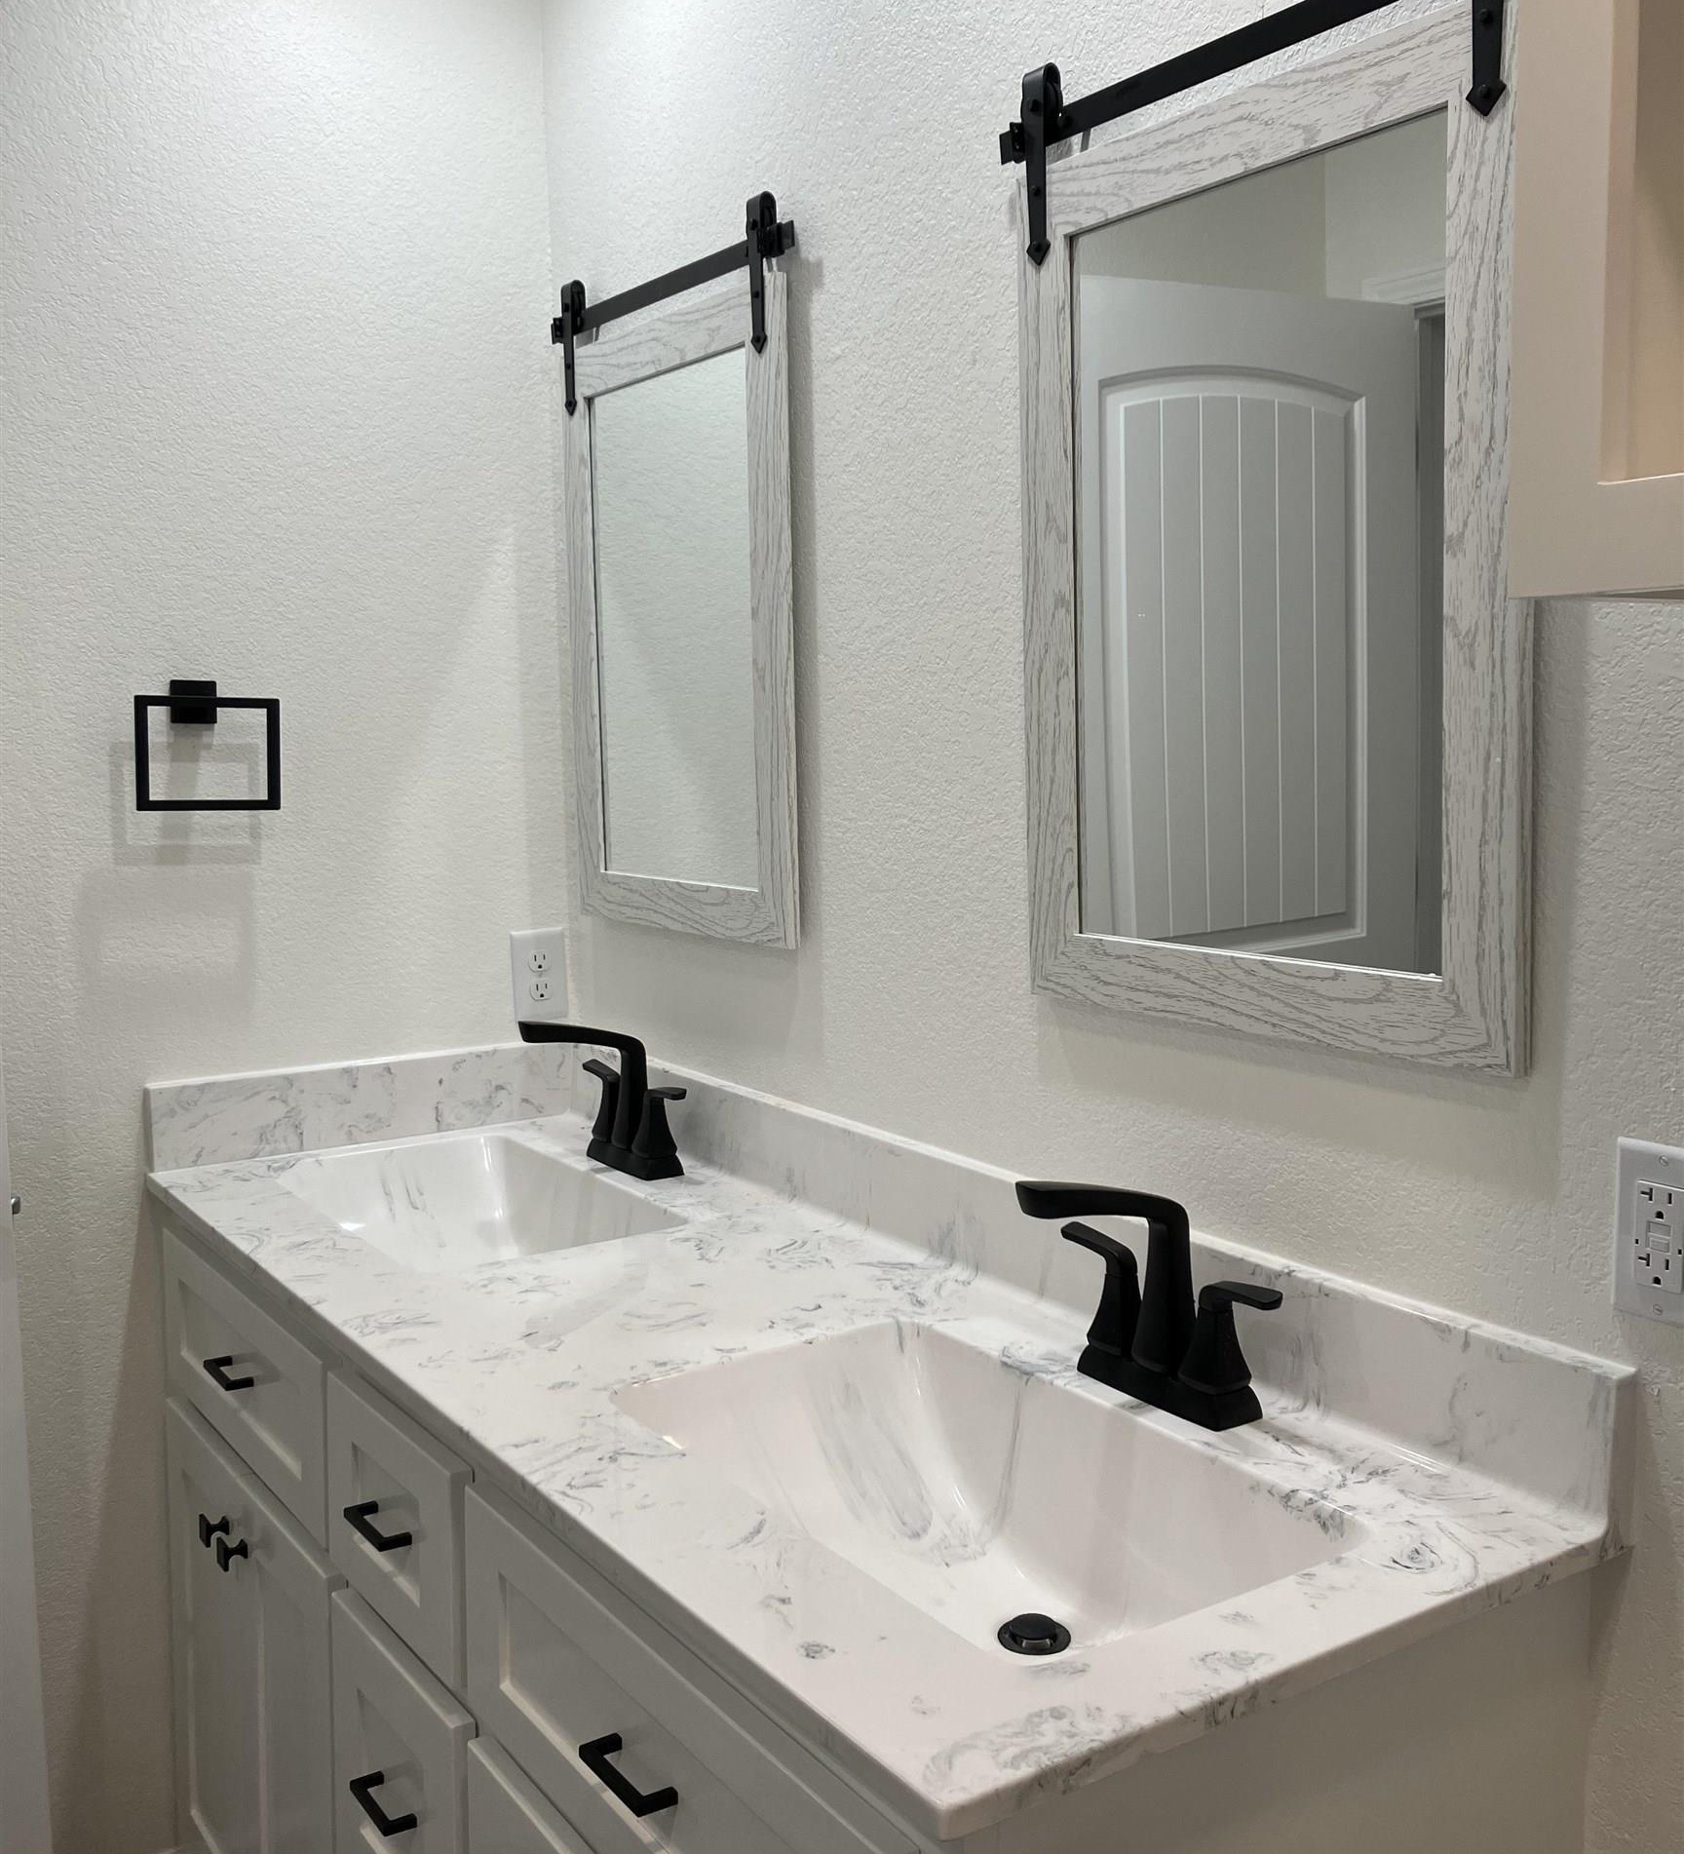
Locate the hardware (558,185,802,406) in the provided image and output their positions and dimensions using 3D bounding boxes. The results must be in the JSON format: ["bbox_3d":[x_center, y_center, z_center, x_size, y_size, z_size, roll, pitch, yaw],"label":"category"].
[{"bbox_3d":[-0.203,-0.690,2.058,0.045,0.163,0.565,-5,8,-34],"label":"hardware"}]

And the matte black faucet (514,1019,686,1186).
[{"bbox_3d":[-0.292,0.195,2.099,0.160,0.184,0.225,-5,8,-34],"label":"matte black faucet"}]

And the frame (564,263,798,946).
[{"bbox_3d":[-0.194,-0.342,2.098,0.025,0.692,0.490,-6,8,-34],"label":"frame"}]

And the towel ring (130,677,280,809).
[{"bbox_3d":[-0.736,-0.209,2.096,0.161,0.150,0.070,-5,8,-34],"label":"towel ring"}]

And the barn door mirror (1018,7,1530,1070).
[{"bbox_3d":[0.303,-0.263,1.364,0.025,0.692,0.490,-6,8,-34],"label":"barn door mirror"}]

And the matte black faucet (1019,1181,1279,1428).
[{"bbox_3d":[0.200,0.271,1.361,0.164,0.184,0.228,-5,8,-34],"label":"matte black faucet"}]

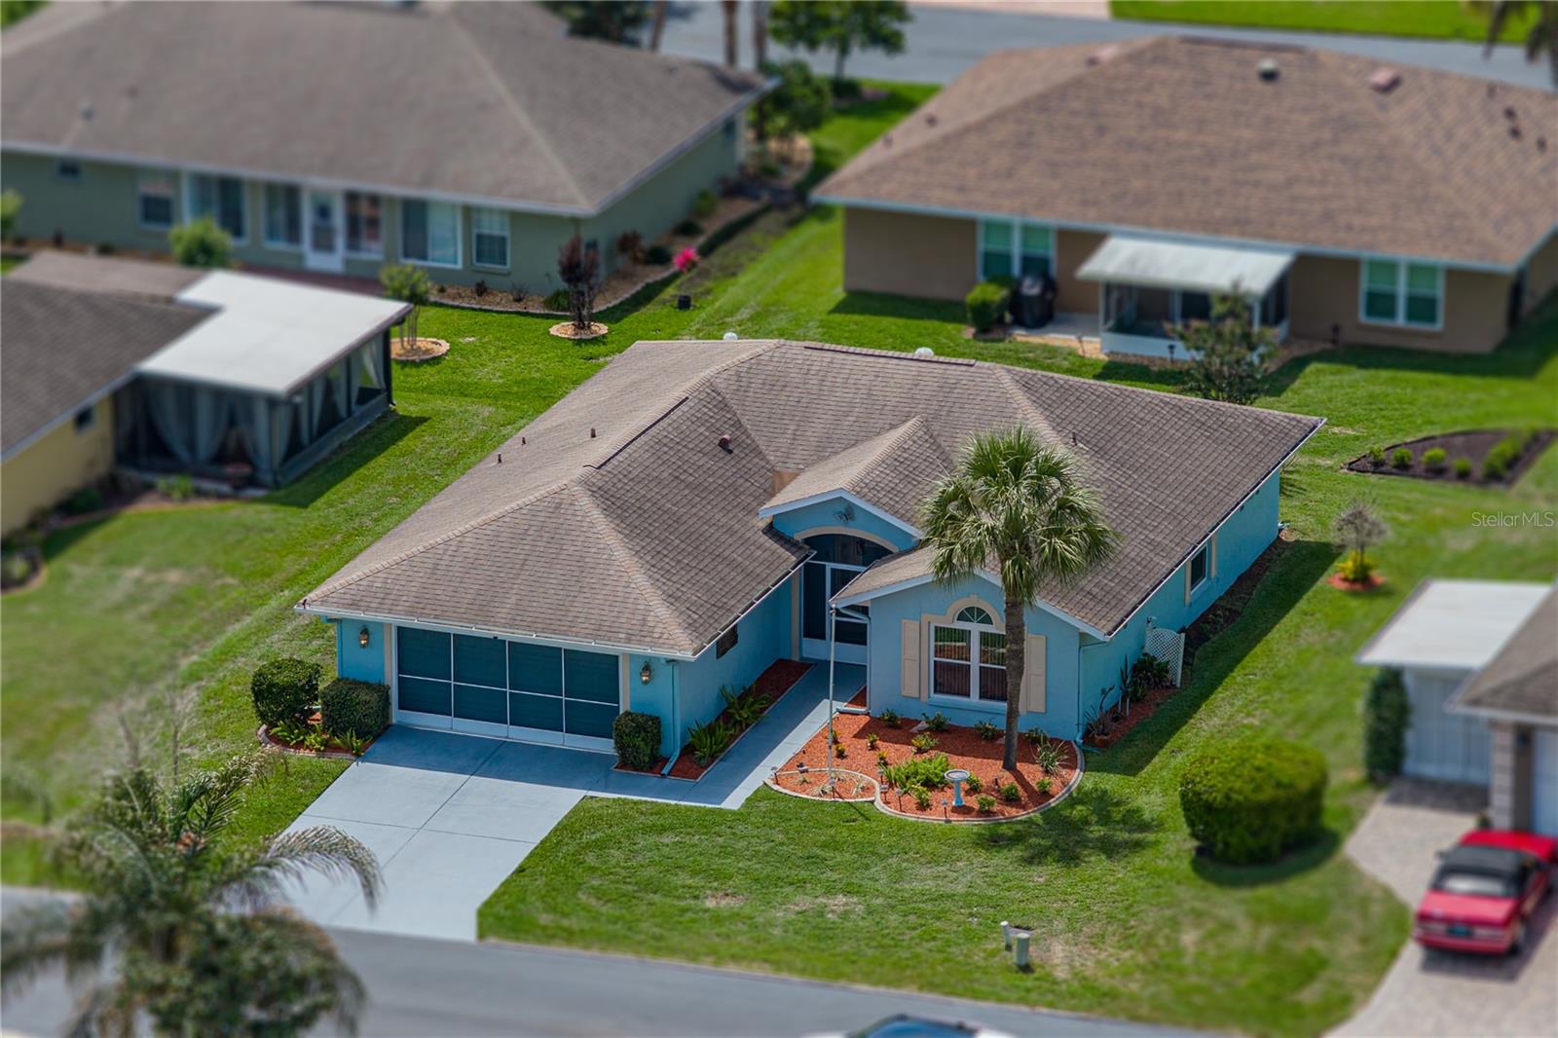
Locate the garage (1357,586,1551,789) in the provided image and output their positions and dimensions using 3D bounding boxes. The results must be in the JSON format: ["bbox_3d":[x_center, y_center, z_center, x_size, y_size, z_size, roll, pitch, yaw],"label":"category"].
[{"bbox_3d":[13.421,3.211,142.749,2.800,2.500,5.100,7,20,20],"label":"garage"}]

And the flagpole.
[{"bbox_3d":[1.041,3.429,140.379,0.100,3.780,0.100,8,20,20],"label":"flagpole"}]

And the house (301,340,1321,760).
[{"bbox_3d":[0.960,-0.087,149.049,15.657,4.751,18.226,7,20,20],"label":"house"}]

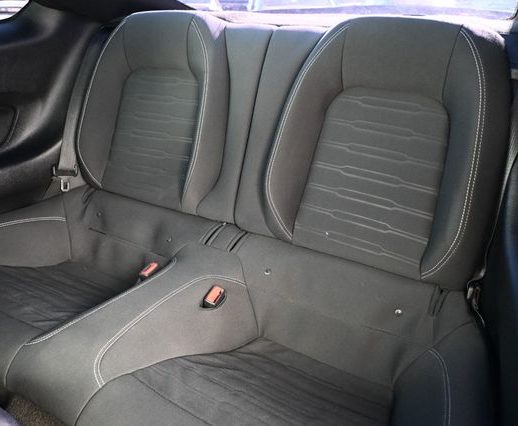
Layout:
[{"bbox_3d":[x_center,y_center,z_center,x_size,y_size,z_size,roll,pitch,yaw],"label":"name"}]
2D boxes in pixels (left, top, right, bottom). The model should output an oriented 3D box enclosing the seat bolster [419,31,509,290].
[{"bbox_3d":[0.406,-0.112,0.873,0.140,0.505,0.133,14,4,26],"label":"seat bolster"}]

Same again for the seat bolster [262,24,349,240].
[{"bbox_3d":[0.103,-0.186,1.019,0.111,0.494,0.122,14,4,26],"label":"seat bolster"}]

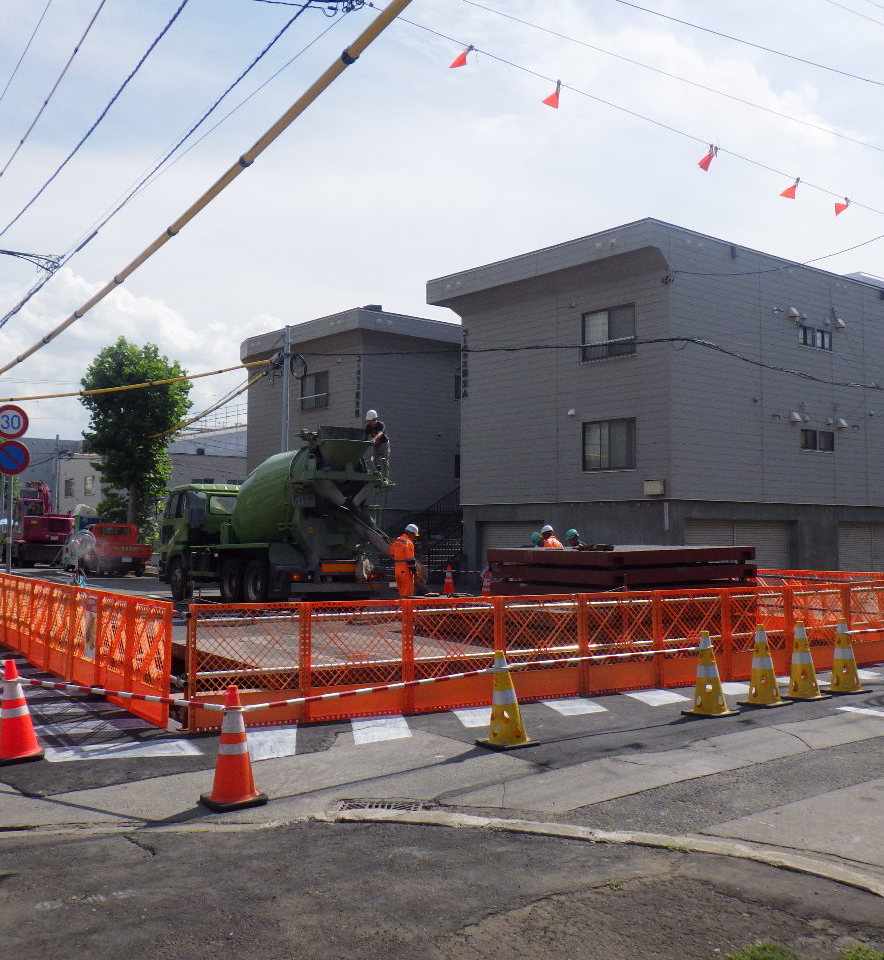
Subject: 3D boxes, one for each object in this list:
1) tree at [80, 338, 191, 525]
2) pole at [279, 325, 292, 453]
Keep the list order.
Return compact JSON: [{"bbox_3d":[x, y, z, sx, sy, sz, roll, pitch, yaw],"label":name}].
[{"bbox_3d":[-11.545,-0.979,39.000,4.100,8.600,4.100,0,-3,0],"label":"tree"},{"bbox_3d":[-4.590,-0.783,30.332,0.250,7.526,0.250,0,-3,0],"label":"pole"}]

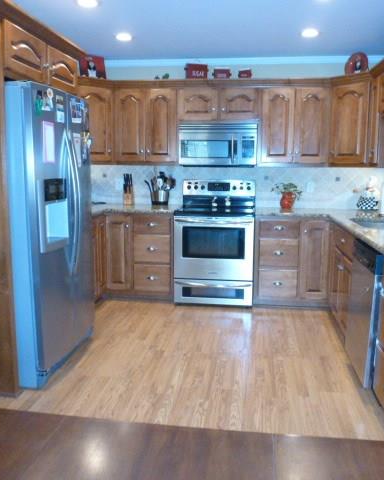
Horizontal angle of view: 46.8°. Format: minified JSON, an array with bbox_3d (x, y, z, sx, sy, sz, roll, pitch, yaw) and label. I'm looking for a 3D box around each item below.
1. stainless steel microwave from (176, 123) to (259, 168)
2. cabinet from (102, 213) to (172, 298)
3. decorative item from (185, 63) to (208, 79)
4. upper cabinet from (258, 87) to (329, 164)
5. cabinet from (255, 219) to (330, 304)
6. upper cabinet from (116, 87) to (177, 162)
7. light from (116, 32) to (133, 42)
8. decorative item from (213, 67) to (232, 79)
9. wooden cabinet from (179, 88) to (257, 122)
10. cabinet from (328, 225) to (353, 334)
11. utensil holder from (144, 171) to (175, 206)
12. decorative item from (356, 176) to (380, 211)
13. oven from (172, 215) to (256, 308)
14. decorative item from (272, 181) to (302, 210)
[{"bbox_3d":[0.270,-0.961,4.497,0.760,0.407,0.390,2,9,8],"label":"stainless steel microwave"},{"bbox_3d":[-0.483,0.132,4.597,0.678,0.855,0.610,2,9,8],"label":"cabinet"},{"bbox_3d":[0.046,-1.665,4.412,0.225,0.170,0.150,-1,9,-7],"label":"decorative item"},{"bbox_3d":[1.004,-1.111,4.409,0.650,0.738,0.342,2,9,8],"label":"upper cabinet"},{"bbox_3d":[0.977,0.178,4.450,0.680,0.860,0.620,2,9,8],"label":"cabinet"},{"bbox_3d":[-0.431,-1.152,4.575,0.640,0.735,0.330,2,9,8],"label":"upper cabinet"},{"bbox_3d":[-0.580,-1.736,3.817,0.160,0.050,0.160,2,9,8],"label":"light"},{"bbox_3d":[0.292,-1.599,4.265,0.194,0.130,0.120,2,9,8],"label":"decorative item"},{"bbox_3d":[0.267,-1.332,4.396,0.780,0.320,0.335,2,9,8],"label":"wooden cabinet"},{"bbox_3d":[1.468,0.332,3.416,0.601,0.825,0.930,2,9,8],"label":"cabinet"},{"bbox_3d":[-0.352,-0.522,4.622,0.290,0.360,0.220,2,9,8],"label":"utensil holder"},{"bbox_3d":[1.748,-0.453,4.378,0.210,0.330,0.170,6,10,32],"label":"decorative item"},{"bbox_3d":[0.238,0.149,4.475,0.762,0.930,0.650,2,9,8],"label":"oven"},{"bbox_3d":[0.951,-0.437,4.447,0.290,0.281,0.220,2,9,8],"label":"decorative item"}]

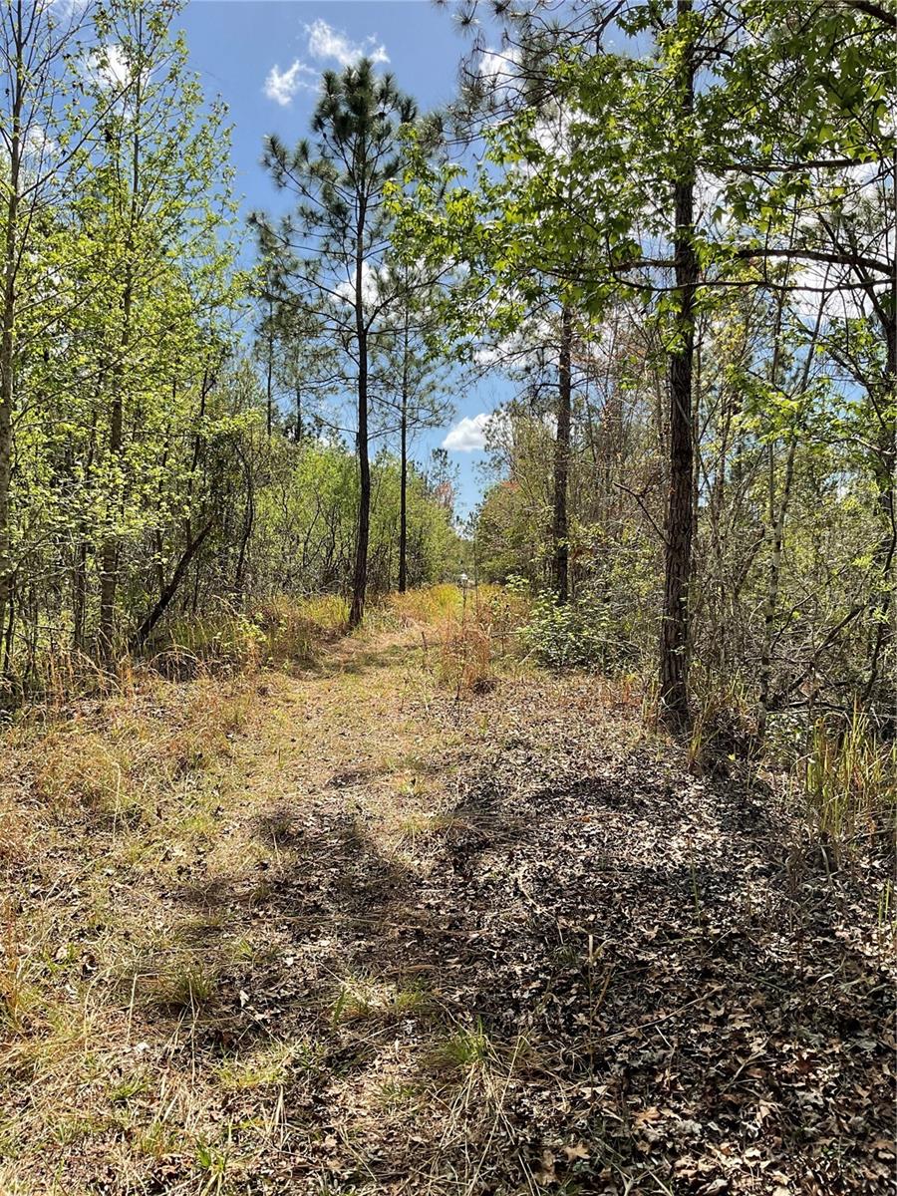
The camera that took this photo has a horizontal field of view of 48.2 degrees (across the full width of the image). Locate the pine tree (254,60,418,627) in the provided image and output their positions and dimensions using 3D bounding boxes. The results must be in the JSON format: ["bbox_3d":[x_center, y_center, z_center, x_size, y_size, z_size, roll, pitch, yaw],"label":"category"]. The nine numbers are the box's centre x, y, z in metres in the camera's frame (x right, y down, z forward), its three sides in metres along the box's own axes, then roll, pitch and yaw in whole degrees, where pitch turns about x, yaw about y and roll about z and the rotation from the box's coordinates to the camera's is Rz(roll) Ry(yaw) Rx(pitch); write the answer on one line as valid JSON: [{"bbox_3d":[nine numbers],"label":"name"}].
[{"bbox_3d":[-2.250,-5.200,20.800,3.500,11.650,3.300,1,2,0],"label":"pine tree"}]

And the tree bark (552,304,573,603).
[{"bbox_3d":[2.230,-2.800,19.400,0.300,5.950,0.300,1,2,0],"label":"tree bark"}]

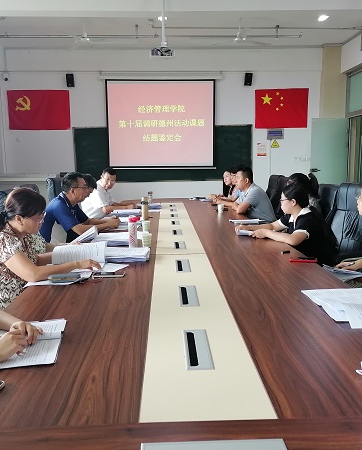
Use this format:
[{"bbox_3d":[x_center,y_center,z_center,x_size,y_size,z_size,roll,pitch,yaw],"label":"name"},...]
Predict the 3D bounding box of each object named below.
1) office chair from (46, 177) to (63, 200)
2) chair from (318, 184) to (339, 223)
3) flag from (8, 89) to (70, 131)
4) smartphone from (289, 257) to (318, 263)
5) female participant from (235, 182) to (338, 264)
[{"bbox_3d":[-0.984,0.146,4.585,0.720,1.150,0.660,-1,9,-2],"label":"office chair"},{"bbox_3d":[1.186,0.153,4.807,0.700,1.150,0.640,-1,8,-2],"label":"chair"},{"bbox_3d":[-3.033,-2.454,10.031,1.360,0.880,0.030,-1,9,-2],"label":"flag"},{"bbox_3d":[0.753,0.216,2.860,0.160,0.011,0.077,-1,9,-2],"label":"smartphone"},{"bbox_3d":[0.800,0.256,3.543,0.780,1.230,0.520,-1,9,-2],"label":"female participant"}]

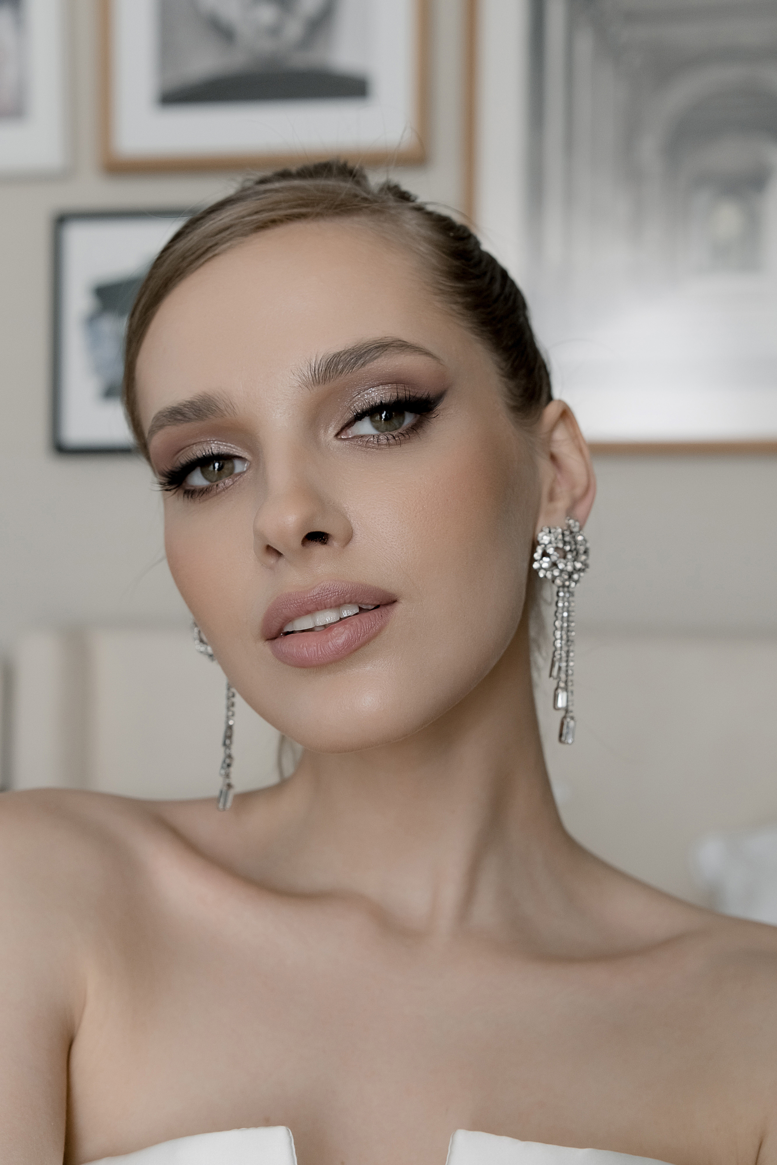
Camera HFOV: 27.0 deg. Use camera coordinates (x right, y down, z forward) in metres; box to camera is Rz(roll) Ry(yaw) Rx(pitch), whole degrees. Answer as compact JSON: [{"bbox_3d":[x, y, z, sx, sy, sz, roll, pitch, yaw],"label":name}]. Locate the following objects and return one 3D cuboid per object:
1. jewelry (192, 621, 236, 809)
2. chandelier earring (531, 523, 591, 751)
[{"bbox_3d":[-0.067,0.051,0.665,0.012,0.085,0.024,-1,2,-37],"label":"jewelry"},{"bbox_3d":[0.066,0.018,0.615,0.024,0.086,0.012,-1,2,-23],"label":"chandelier earring"}]

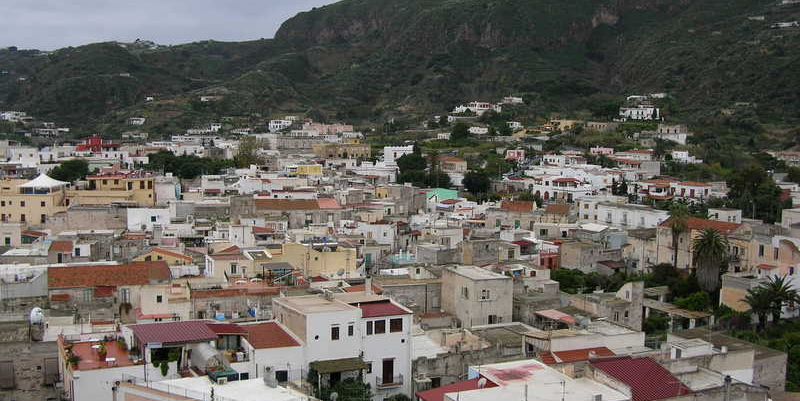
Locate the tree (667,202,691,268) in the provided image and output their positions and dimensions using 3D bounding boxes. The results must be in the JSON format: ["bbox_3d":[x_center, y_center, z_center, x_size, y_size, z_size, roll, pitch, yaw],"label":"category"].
[{"bbox_3d":[55.564,7.215,166.958,4.400,14.200,4.400,1,9,0],"label":"tree"}]

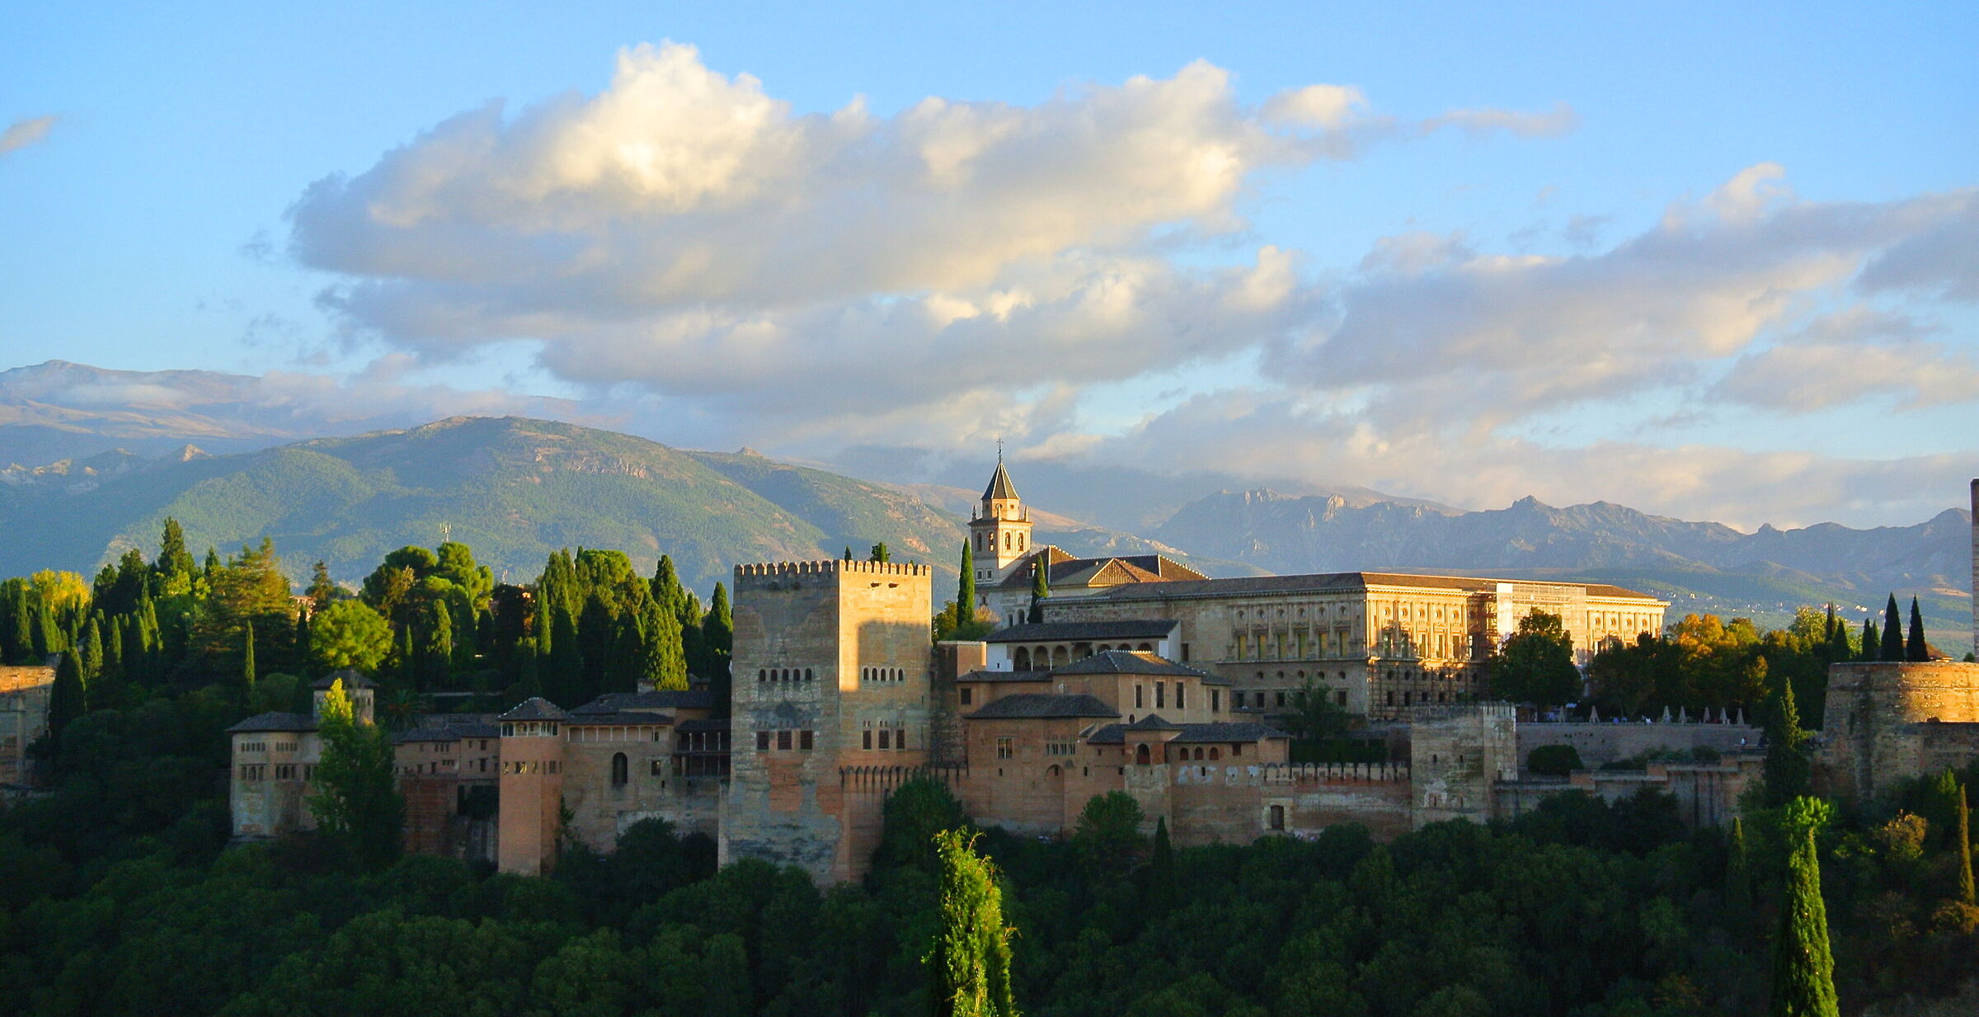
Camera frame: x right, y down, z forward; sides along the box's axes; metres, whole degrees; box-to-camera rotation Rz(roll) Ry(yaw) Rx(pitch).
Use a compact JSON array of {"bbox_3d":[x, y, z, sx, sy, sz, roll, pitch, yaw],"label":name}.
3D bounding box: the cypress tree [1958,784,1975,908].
[{"bbox_3d":[100.530,34.660,402.000,1.800,12.720,1.800,0,-4,0],"label":"cypress tree"}]

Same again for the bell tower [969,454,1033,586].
[{"bbox_3d":[1.850,1.110,622.000,7.300,21.900,7.300,4,-5,-43],"label":"bell tower"}]

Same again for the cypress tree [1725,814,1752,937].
[{"bbox_3d":[77.070,37.680,402.000,2.800,12.080,2.800,0,-4,0],"label":"cypress tree"}]

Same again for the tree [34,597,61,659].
[{"bbox_3d":[-137.350,17.470,570.000,3.700,9.690,3.700,0,-4,0],"label":"tree"}]

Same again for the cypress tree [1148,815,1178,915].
[{"bbox_3d":[18.090,37.380,410.000,3.000,10.220,3.000,0,-4,0],"label":"cypress tree"}]

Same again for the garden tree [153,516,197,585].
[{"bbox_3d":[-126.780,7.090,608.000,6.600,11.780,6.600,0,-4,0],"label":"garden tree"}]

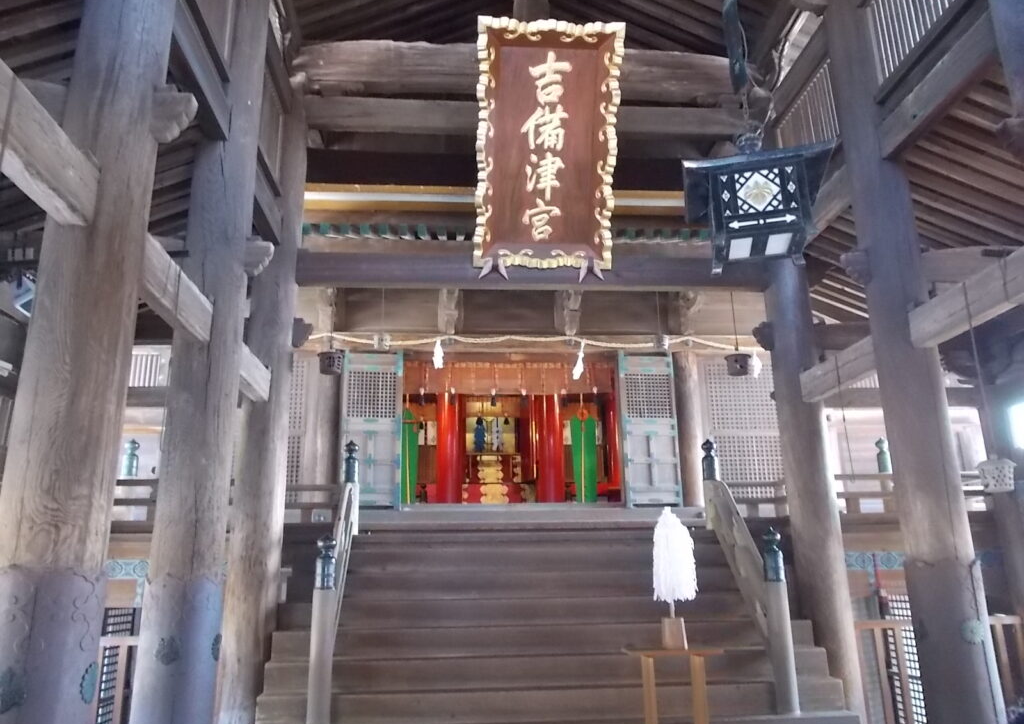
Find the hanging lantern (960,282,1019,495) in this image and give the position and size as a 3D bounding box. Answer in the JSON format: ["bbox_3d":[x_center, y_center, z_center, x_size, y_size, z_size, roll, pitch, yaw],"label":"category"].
[{"bbox_3d":[2.864,0.131,4.701,0.205,1.291,0.205,0,-16,-4],"label":"hanging lantern"}]

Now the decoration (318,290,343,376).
[{"bbox_3d":[-1.834,-0.288,7.831,0.250,0.900,0.250,0,-15,-5],"label":"decoration"}]

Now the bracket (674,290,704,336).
[{"bbox_3d":[2.550,-0.722,11.039,0.340,0.745,0.480,0,-15,-5],"label":"bracket"}]

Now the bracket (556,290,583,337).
[{"bbox_3d":[0.841,-0.732,10.899,0.320,0.745,0.480,0,-15,-5],"label":"bracket"}]

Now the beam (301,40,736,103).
[{"bbox_3d":[0.242,-3.328,8.839,5.400,0.500,0.460,0,-15,-5],"label":"beam"}]

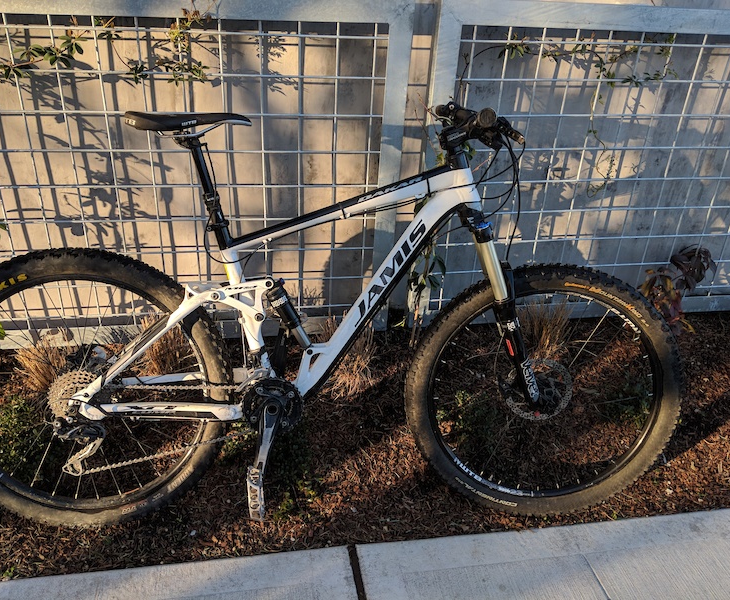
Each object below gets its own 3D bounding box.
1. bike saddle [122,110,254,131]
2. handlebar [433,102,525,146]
[{"bbox_3d":[-0.389,-0.389,1.380,0.277,0.060,0.140,1,14,-6],"label":"bike saddle"},{"bbox_3d":[0.244,-0.419,1.454,0.125,0.095,0.710,3,18,-2],"label":"handlebar"}]

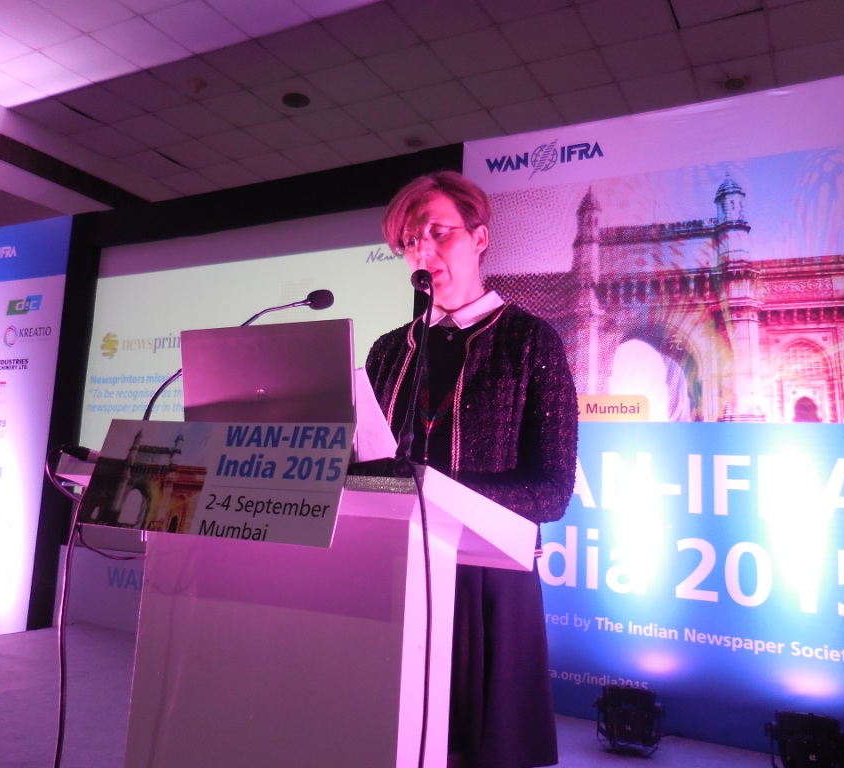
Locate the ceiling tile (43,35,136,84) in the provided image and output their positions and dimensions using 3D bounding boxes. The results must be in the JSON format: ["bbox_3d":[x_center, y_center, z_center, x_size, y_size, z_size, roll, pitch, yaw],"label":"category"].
[{"bbox_3d":[-2.782,-2.741,6.250,0.600,0.025,0.600,-1,-7,28],"label":"ceiling tile"}]

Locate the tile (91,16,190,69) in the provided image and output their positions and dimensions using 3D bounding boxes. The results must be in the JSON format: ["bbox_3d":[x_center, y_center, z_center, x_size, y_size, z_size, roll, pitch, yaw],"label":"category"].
[{"bbox_3d":[-2.250,-2.750,5.972,0.600,0.025,0.600,-1,-7,28],"label":"tile"}]

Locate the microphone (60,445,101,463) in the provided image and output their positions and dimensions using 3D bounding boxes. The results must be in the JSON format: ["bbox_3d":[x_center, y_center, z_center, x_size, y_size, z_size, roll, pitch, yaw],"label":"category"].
[{"bbox_3d":[-0.600,0.122,1.300,0.075,0.022,0.022,14,-12,-34],"label":"microphone"}]

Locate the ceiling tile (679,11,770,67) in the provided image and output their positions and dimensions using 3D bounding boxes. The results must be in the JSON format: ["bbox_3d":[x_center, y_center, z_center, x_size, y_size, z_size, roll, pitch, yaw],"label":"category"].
[{"bbox_3d":[2.303,-2.612,5.611,0.600,0.025,0.600,-1,-7,28],"label":"ceiling tile"}]

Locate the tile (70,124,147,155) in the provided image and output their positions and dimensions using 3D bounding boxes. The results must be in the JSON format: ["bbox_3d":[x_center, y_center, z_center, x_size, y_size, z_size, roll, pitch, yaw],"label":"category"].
[{"bbox_3d":[-3.287,-2.583,7.863,0.600,0.020,0.600,-1,-7,27],"label":"tile"}]

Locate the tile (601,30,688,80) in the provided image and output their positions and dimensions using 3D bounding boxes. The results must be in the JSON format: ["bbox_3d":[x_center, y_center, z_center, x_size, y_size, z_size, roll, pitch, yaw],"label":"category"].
[{"bbox_3d":[1.778,-2.597,5.883,0.595,0.020,0.595,-1,-7,28],"label":"tile"}]

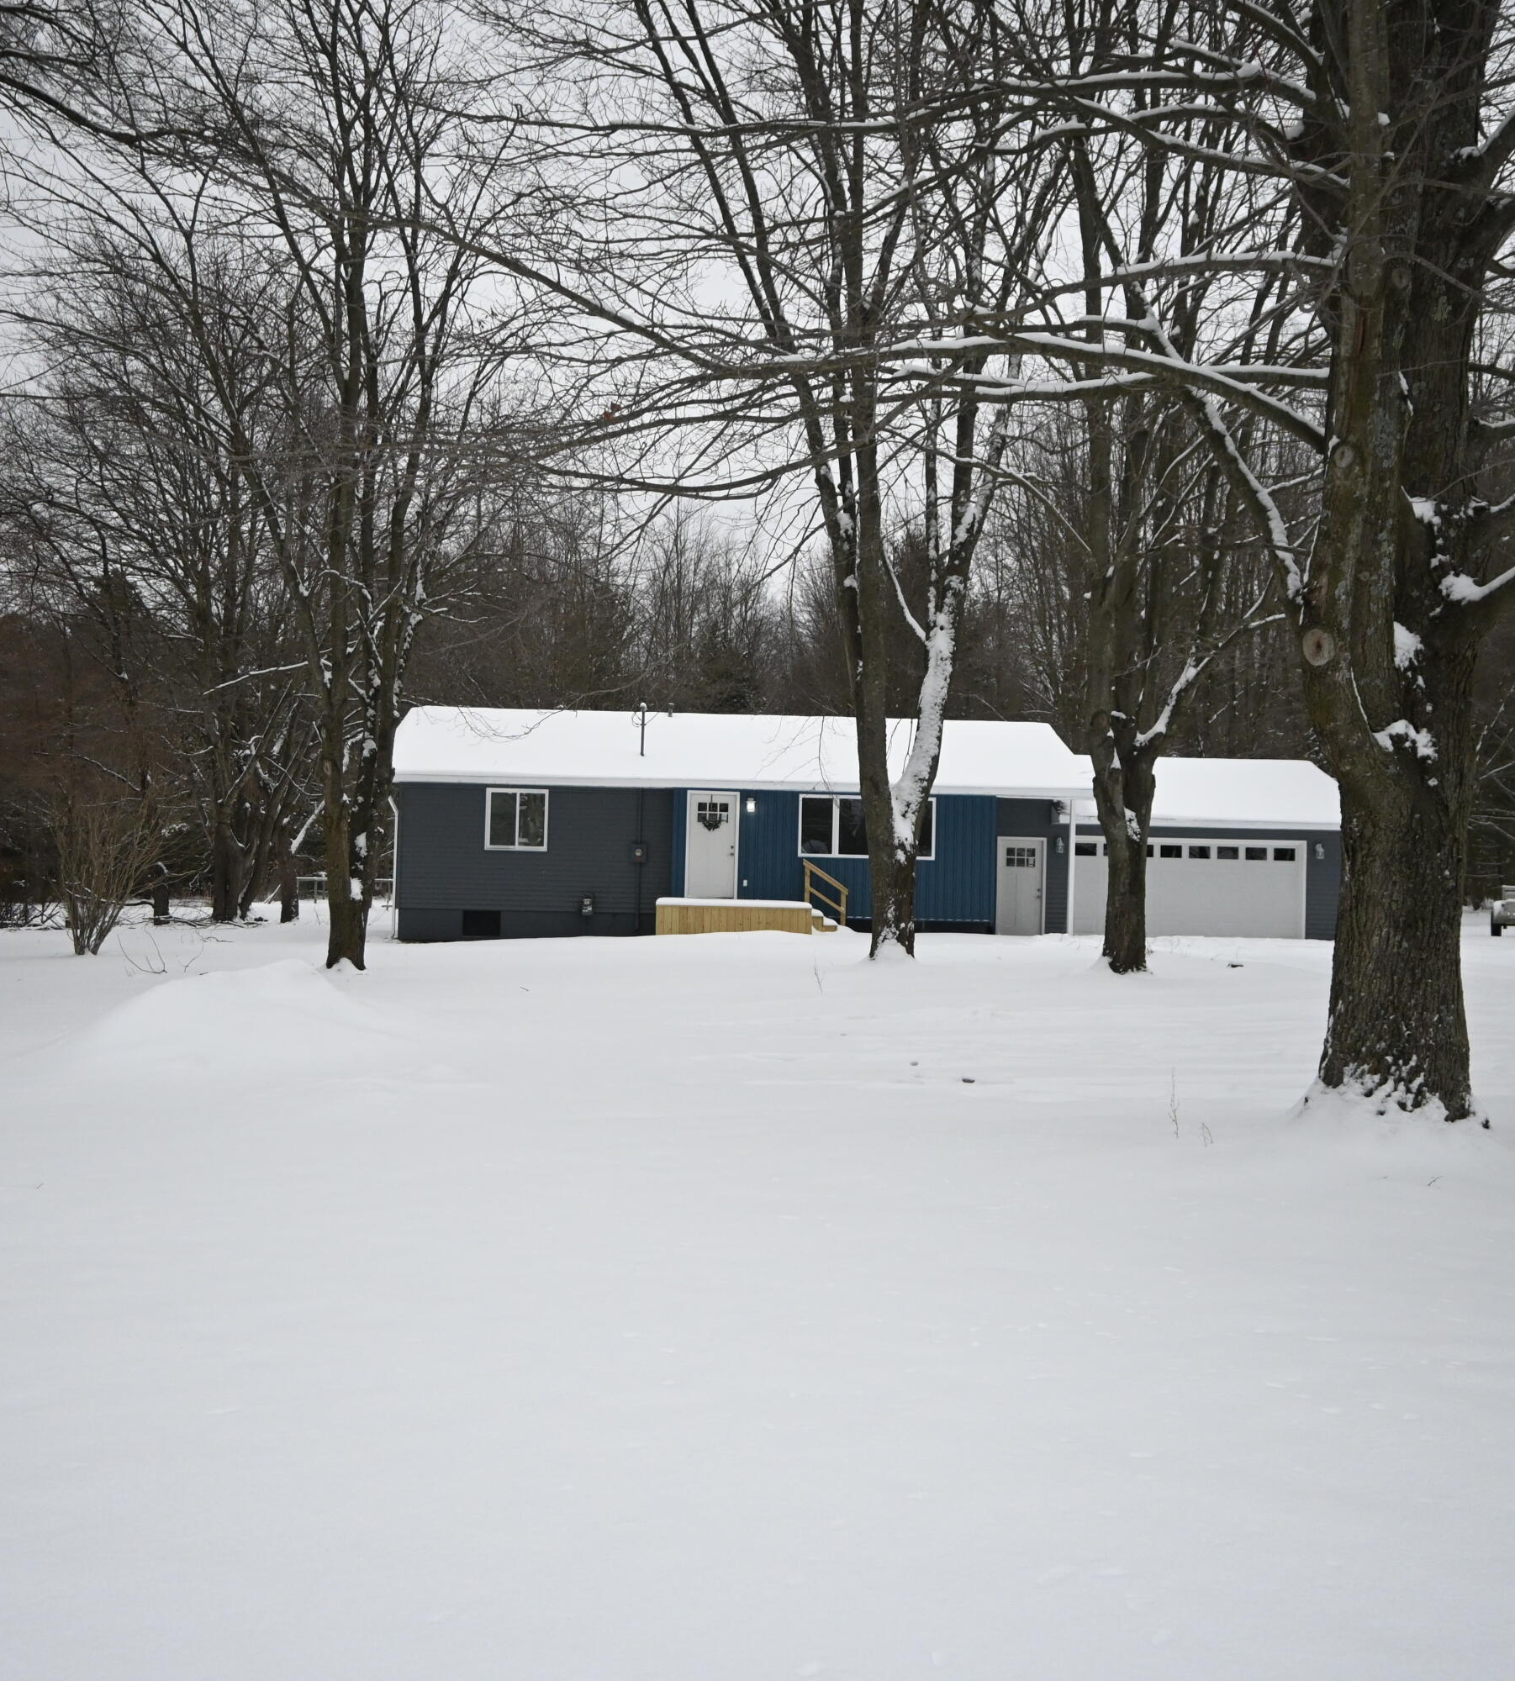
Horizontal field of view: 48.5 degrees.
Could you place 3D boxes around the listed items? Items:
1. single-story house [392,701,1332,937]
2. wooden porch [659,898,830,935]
[{"bbox_3d":[2.444,-0.198,38.262,20.350,4.970,9.100,1,0,-2],"label":"single-story house"},{"bbox_3d":[-0.338,1.599,33.373,3.420,0.720,1.650,1,0,-2],"label":"wooden porch"}]

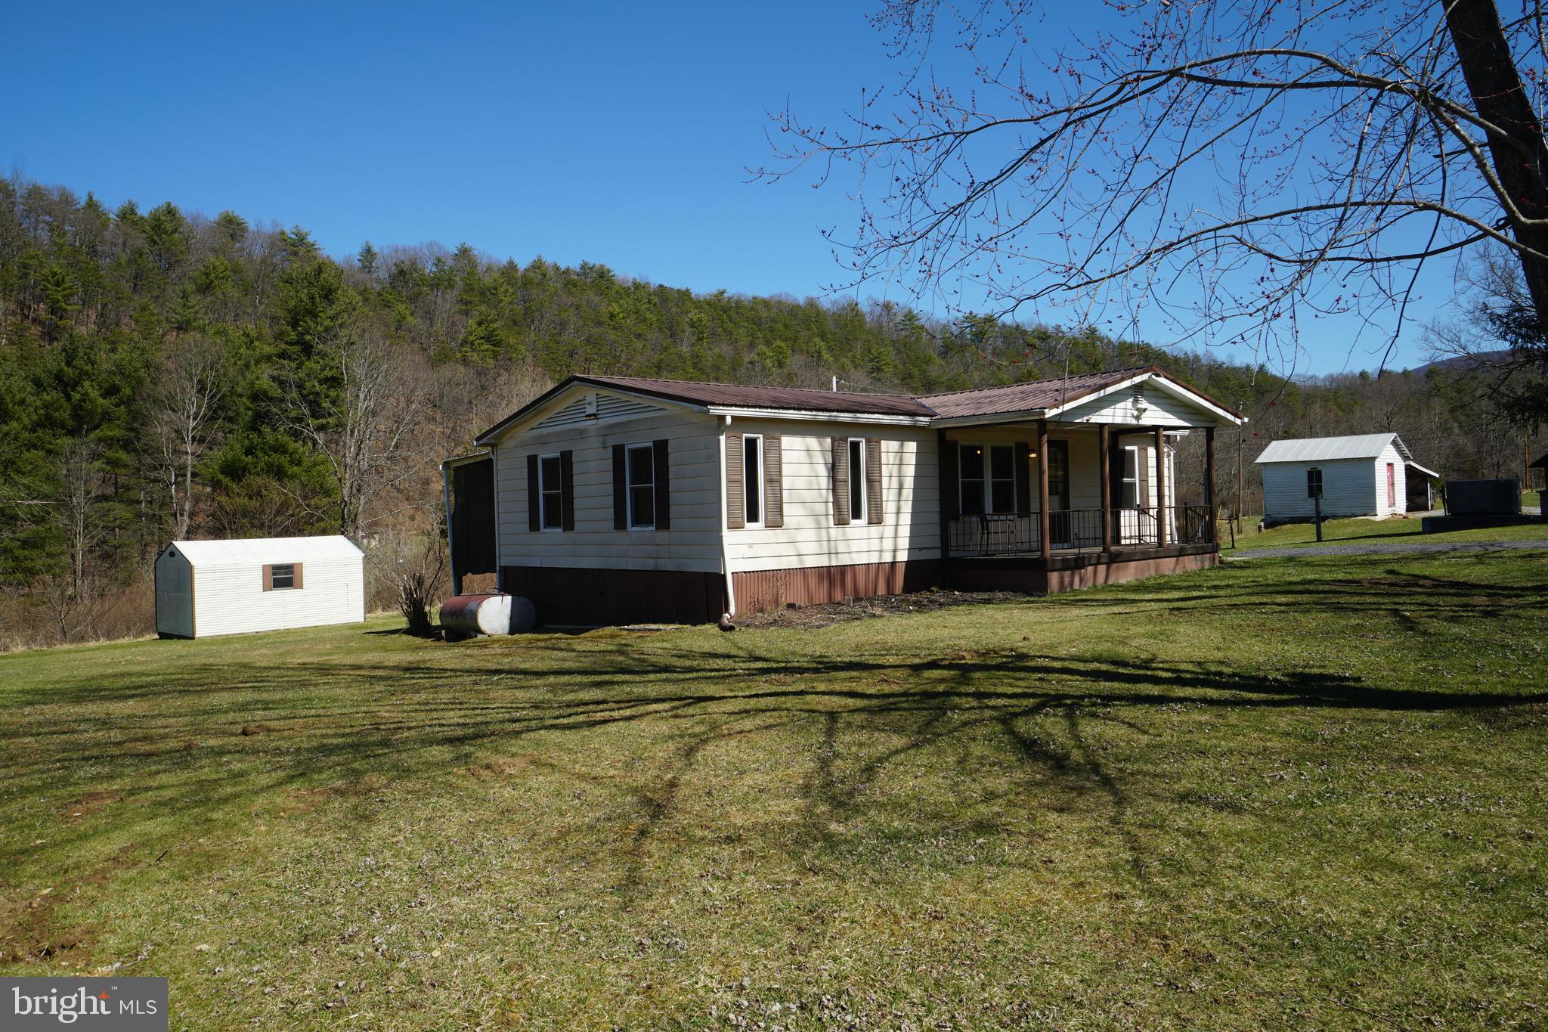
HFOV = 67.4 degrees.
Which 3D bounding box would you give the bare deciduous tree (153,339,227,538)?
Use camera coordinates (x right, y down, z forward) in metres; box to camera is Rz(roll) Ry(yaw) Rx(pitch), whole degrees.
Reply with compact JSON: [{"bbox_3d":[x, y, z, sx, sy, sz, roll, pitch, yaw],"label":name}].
[{"bbox_3d":[-29.305,-2.720,58.000,3.927,12.573,3.927,-1,0,-27],"label":"bare deciduous tree"}]

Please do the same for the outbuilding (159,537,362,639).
[{"bbox_3d":[-14.560,1.952,33.143,2.624,2.599,4.943,-2,0,42],"label":"outbuilding"}]

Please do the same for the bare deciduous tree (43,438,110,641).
[{"bbox_3d":[-27.651,0.695,46.000,2.636,7.623,2.636,-1,0,-31],"label":"bare deciduous tree"}]

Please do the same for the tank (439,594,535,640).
[{"bbox_3d":[-5.234,1.804,21.272,1.120,0.760,1.560,-1,0,-41],"label":"tank"}]

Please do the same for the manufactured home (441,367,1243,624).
[{"bbox_3d":[1.928,-0.535,23.966,13.514,4.141,11.412,-1,0,-41],"label":"manufactured home"}]

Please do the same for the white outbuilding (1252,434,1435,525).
[{"bbox_3d":[28.028,-1.589,56.546,8.402,4.332,5.583,-1,0,-44],"label":"white outbuilding"}]

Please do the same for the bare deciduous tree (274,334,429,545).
[{"bbox_3d":[-21.784,-3.002,60.000,7.876,13.382,7.876,-1,0,-20],"label":"bare deciduous tree"}]

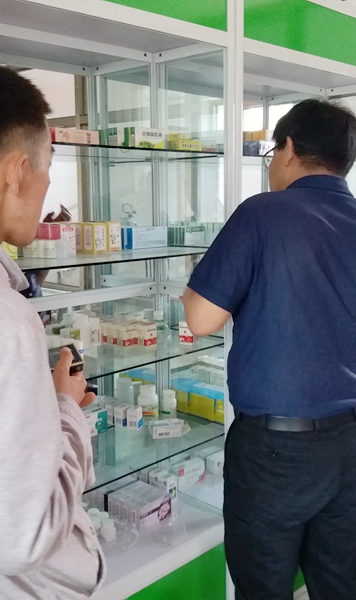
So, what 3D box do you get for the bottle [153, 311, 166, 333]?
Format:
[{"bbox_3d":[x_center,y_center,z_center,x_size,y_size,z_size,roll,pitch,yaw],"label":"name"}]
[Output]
[{"bbox_3d":[-0.060,0.070,2.092,0.037,0.063,0.037,-1,9,0],"label":"bottle"}]

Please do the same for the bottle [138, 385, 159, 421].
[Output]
[{"bbox_3d":[-0.095,0.334,2.102,0.065,0.101,0.065,-1,9,0],"label":"bottle"}]

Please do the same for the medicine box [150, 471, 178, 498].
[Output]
[{"bbox_3d":[-0.041,0.564,1.970,0.071,0.060,0.039,7,12,44],"label":"medicine box"}]

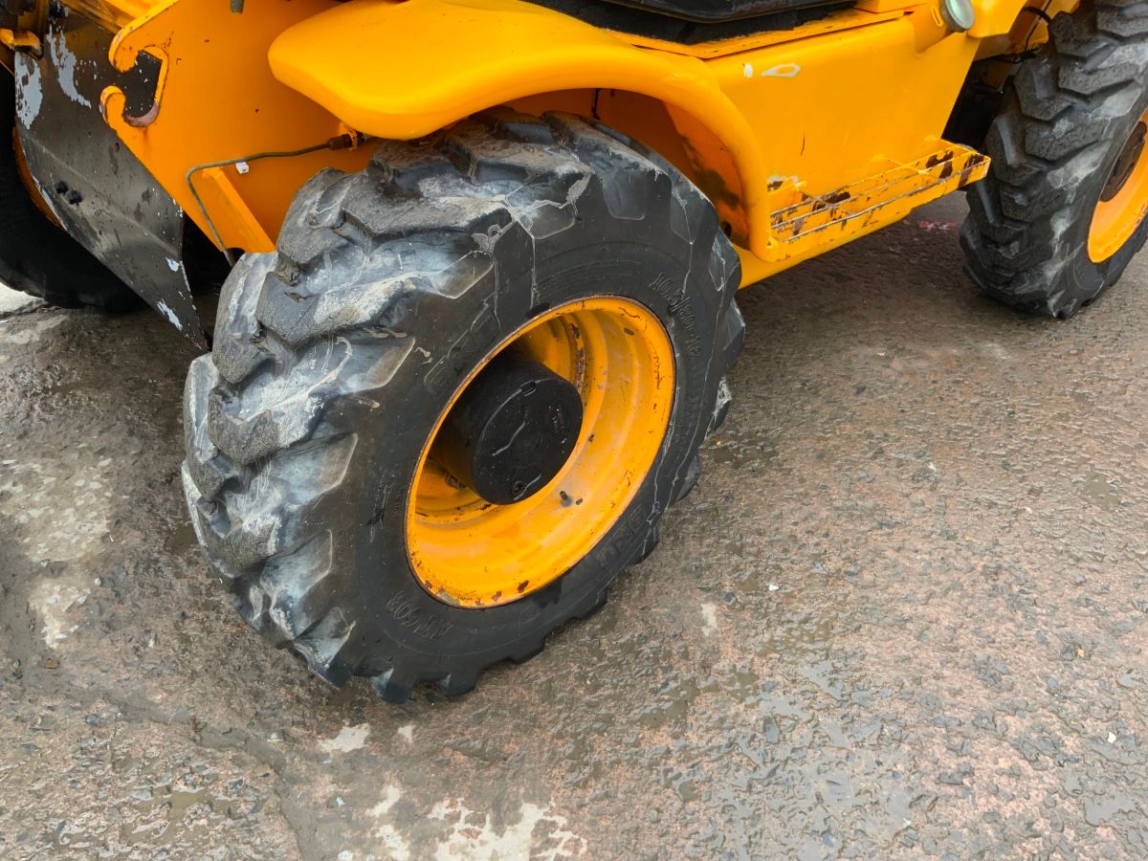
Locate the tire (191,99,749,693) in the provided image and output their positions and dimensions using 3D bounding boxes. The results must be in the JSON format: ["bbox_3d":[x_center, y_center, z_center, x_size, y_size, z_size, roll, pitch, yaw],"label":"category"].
[{"bbox_3d":[-0.117,-0.020,1.475,0.895,0.890,0.270,-25,44,-33],"label":"tire"}]

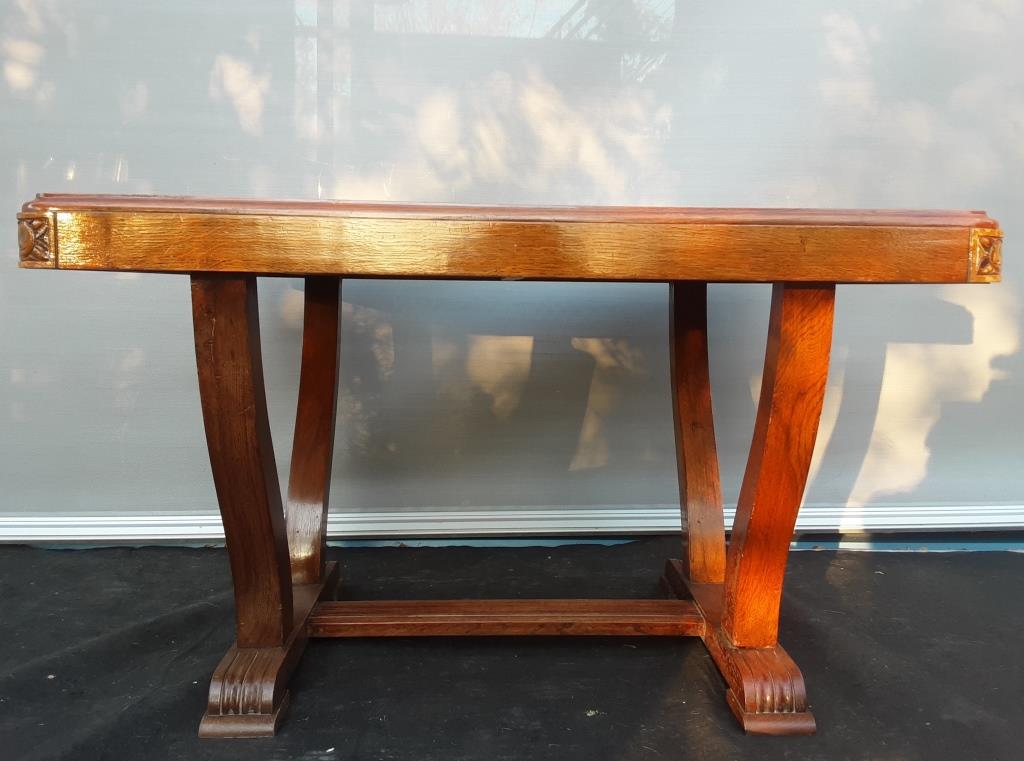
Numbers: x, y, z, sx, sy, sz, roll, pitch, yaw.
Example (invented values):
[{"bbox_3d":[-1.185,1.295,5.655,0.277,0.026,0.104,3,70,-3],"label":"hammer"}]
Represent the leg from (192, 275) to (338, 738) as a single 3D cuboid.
[{"bbox_3d":[-0.404,0.153,1.483,0.105,0.666,0.687,1,6,-2],"label":"leg"}]

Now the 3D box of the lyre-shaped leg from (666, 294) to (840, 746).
[{"bbox_3d":[0.393,0.161,1.508,0.105,0.666,0.687,1,6,-2],"label":"lyre-shaped leg"}]

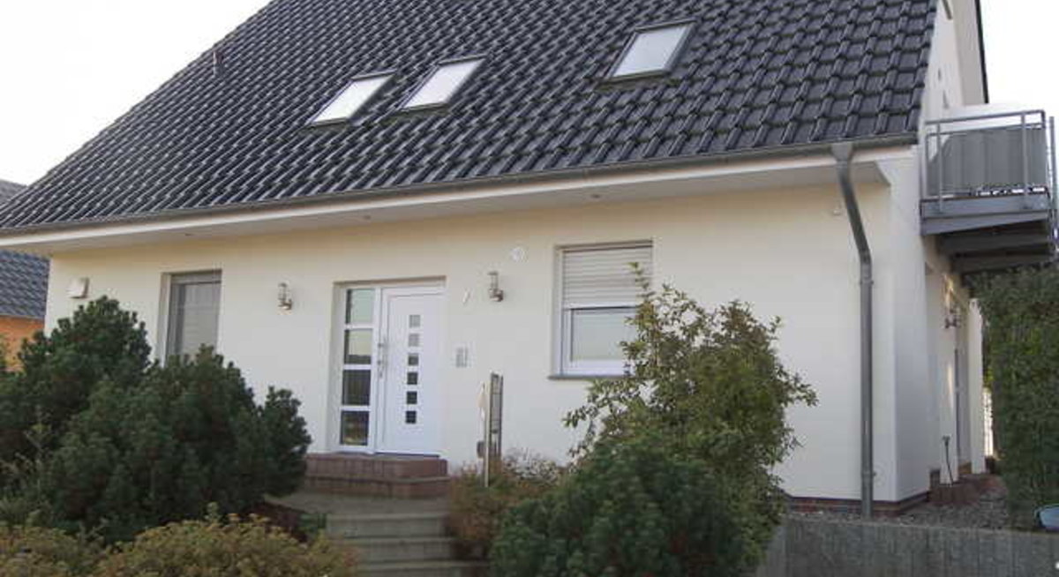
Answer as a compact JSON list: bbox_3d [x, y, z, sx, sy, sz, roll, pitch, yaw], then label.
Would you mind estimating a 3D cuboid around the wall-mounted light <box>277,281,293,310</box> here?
[{"bbox_3d":[-3.115,0.096,13.278,0.130,0.340,0.190,-2,-7,30],"label":"wall-mounted light"}]

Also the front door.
[{"bbox_3d":[-1.632,0.956,12.641,1.703,2.089,0.130,-2,-7,30],"label":"front door"}]

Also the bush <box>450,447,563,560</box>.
[{"bbox_3d":[-0.202,1.867,8.964,0.950,0.820,0.850,-2,-7,30],"label":"bush"}]

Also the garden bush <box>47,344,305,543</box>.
[{"bbox_3d":[-3.495,1.519,10.260,2.400,1.750,2.100,-2,-7,30],"label":"garden bush"}]

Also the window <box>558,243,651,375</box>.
[{"bbox_3d":[0.815,0.241,11.169,1.170,1.426,0.150,-2,-7,30],"label":"window"}]

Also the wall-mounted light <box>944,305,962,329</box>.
[{"bbox_3d":[4.886,0.330,11.984,0.190,0.300,0.140,-2,-7,30],"label":"wall-mounted light"}]

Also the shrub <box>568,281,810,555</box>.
[{"bbox_3d":[1.294,1.039,8.358,1.920,2.100,1.750,1,-6,0],"label":"shrub"}]

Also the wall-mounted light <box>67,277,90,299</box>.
[{"bbox_3d":[-6.699,-0.007,15.467,0.330,0.300,0.120,-2,-7,30],"label":"wall-mounted light"}]

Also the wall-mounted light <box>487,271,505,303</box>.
[{"bbox_3d":[-0.371,-0.015,11.671,0.130,0.340,0.190,-2,-7,30],"label":"wall-mounted light"}]

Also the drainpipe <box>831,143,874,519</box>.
[{"bbox_3d":[2.873,0.420,9.179,0.170,3.247,0.980,-2,-7,30],"label":"drainpipe"}]

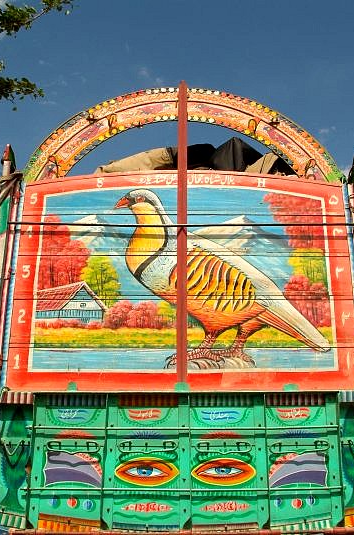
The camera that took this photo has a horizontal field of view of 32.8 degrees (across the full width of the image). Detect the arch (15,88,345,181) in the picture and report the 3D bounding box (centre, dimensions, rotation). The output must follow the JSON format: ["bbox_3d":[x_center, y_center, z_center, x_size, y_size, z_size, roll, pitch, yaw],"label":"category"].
[{"bbox_3d":[0.056,-0.894,4.151,2.194,0.725,0.120,0,-17,-1],"label":"arch"}]

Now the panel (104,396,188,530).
[{"bbox_3d":[-0.176,1.116,3.484,0.482,0.739,0.060,0,-17,-1],"label":"panel"}]

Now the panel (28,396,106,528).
[{"bbox_3d":[-0.626,1.111,3.477,0.429,0.732,0.060,0,-17,-1],"label":"panel"}]

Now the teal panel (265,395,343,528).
[{"bbox_3d":[0.736,1.118,3.500,0.440,0.737,0.060,0,-17,-1],"label":"teal panel"}]

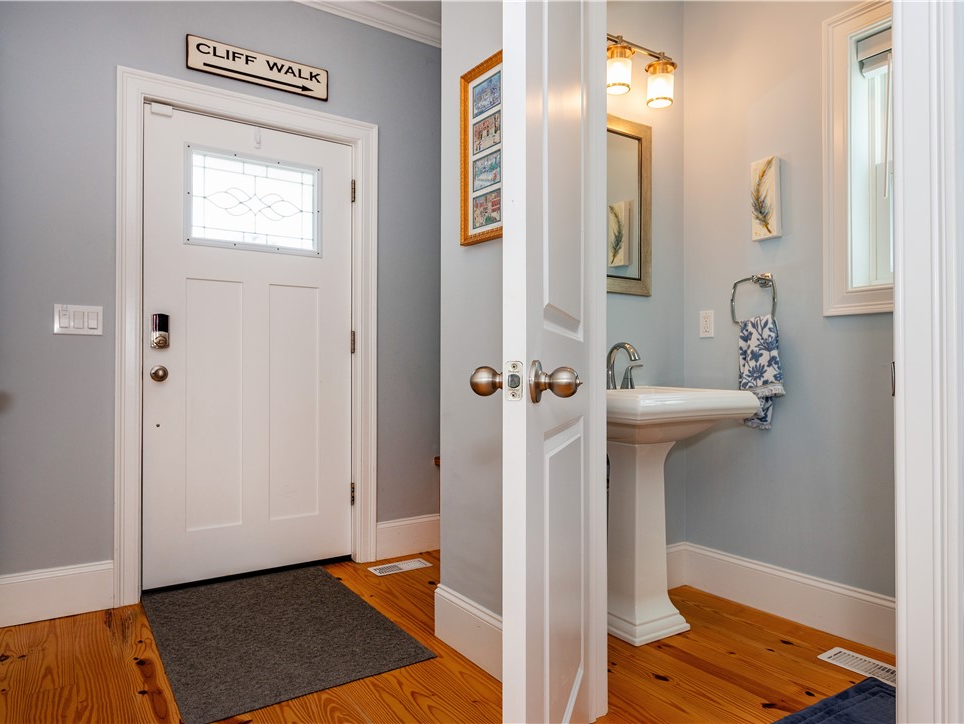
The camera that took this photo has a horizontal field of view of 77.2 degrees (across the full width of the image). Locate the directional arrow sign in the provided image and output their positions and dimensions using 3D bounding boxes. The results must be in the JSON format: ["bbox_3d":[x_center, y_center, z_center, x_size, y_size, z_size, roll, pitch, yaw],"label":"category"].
[{"bbox_3d":[-1.008,-1.333,2.759,0.620,0.149,0.017,0,-1,-33],"label":"directional arrow sign"}]

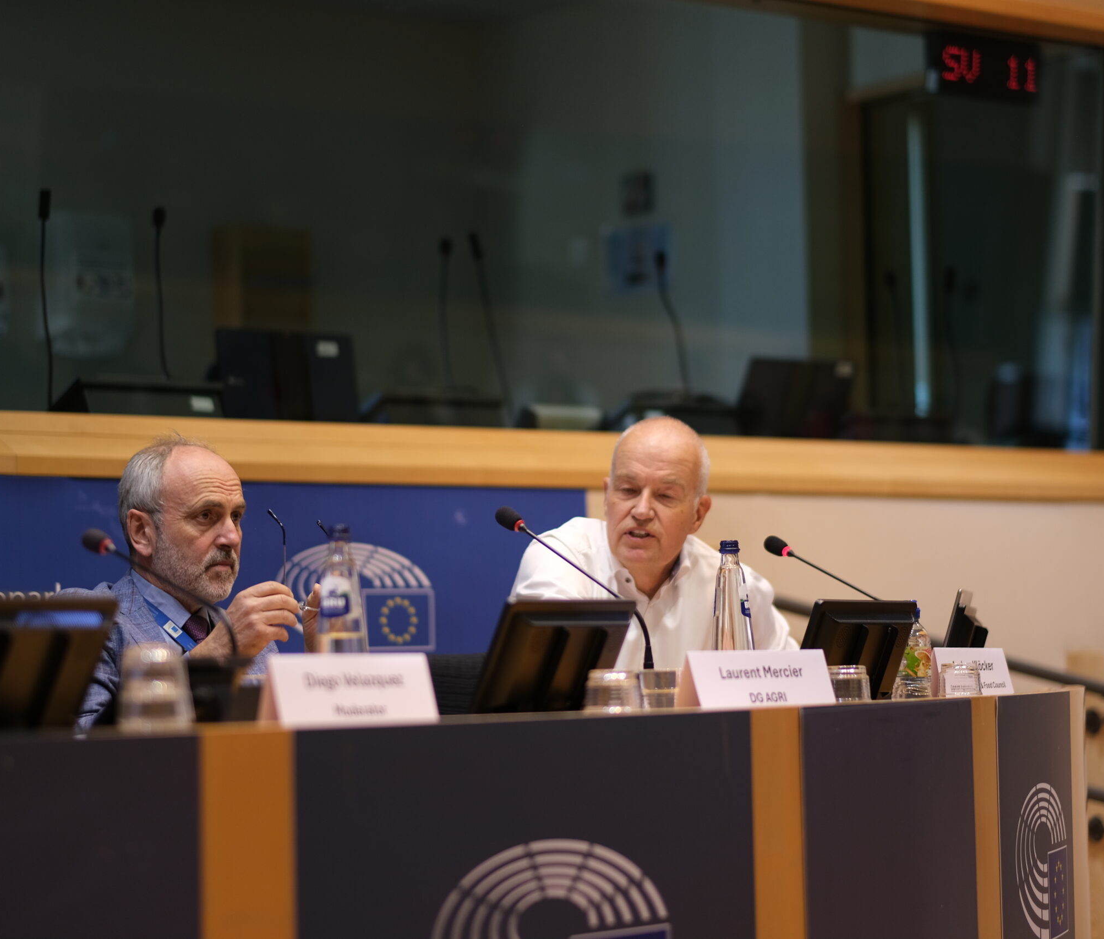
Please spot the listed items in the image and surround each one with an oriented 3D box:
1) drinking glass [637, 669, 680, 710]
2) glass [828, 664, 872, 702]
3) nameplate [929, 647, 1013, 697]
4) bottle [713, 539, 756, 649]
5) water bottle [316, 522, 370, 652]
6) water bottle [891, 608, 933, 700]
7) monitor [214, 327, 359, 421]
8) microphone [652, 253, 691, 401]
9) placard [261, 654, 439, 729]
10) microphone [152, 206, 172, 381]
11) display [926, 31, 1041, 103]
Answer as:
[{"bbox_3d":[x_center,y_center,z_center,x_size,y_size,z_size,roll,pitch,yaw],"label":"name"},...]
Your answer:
[{"bbox_3d":[0.155,0.311,4.642,0.068,0.058,0.068,-1,-4,0],"label":"drinking glass"},{"bbox_3d":[0.467,0.338,5.182,0.071,0.058,0.071,-1,-4,0],"label":"glass"},{"bbox_3d":[0.739,0.359,5.820,0.045,0.083,0.297,-3,-4,31],"label":"nameplate"},{"bbox_3d":[0.266,0.227,4.838,0.071,0.246,0.071,-1,-4,0],"label":"bottle"},{"bbox_3d":[-0.256,0.187,4.018,0.071,0.246,0.071,-1,-4,0],"label":"water bottle"},{"bbox_3d":[0.593,0.296,5.425,0.067,0.165,0.067,-1,-4,0],"label":"water bottle"},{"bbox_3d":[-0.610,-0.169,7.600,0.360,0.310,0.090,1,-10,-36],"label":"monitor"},{"bbox_3d":[0.304,-0.354,8.300,0.045,0.400,0.100,2,-5,-41],"label":"microphone"},{"bbox_3d":[-0.237,0.259,3.864,0.045,0.083,0.297,-4,-4,34],"label":"placard"},{"bbox_3d":[-0.849,-0.372,7.150,0.035,0.400,0.050,2,-5,-41],"label":"microphone"},{"bbox_3d":[1.048,-0.978,7.950,0.365,0.155,0.050,2,-5,-40],"label":"display"}]

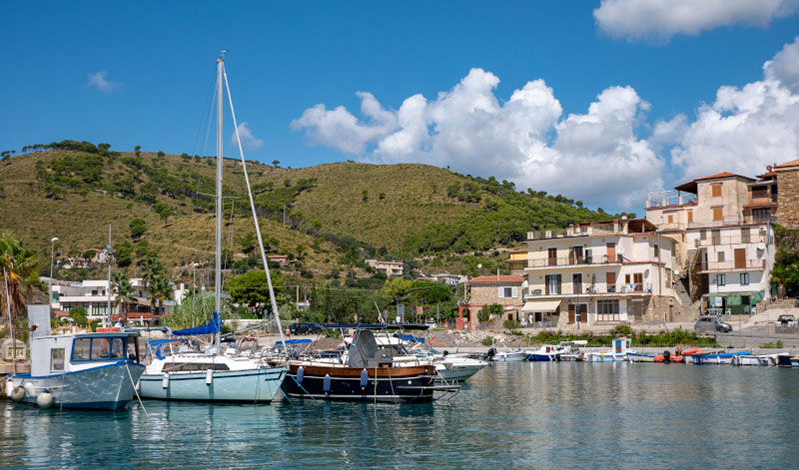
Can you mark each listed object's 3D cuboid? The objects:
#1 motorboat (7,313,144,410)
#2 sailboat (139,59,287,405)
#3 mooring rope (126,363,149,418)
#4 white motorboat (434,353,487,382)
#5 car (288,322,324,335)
[{"bbox_3d":[-9.096,3.574,28.829,2.500,2.789,7.100,4,-8,-37],"label":"motorboat"},{"bbox_3d":[-5.959,-0.251,32.048,7.400,10.917,2.600,-6,-8,43],"label":"sailboat"},{"bbox_3d":[-6.452,3.800,25.005,0.040,0.040,2.490,3,23,-29],"label":"mooring rope"},{"bbox_3d":[1.062,5.777,44.195,6.000,1.500,2.200,-4,-7,27],"label":"white motorboat"},{"bbox_3d":[-10.395,10.433,113.552,4.100,1.500,1.720,1,-6,-15],"label":"car"}]

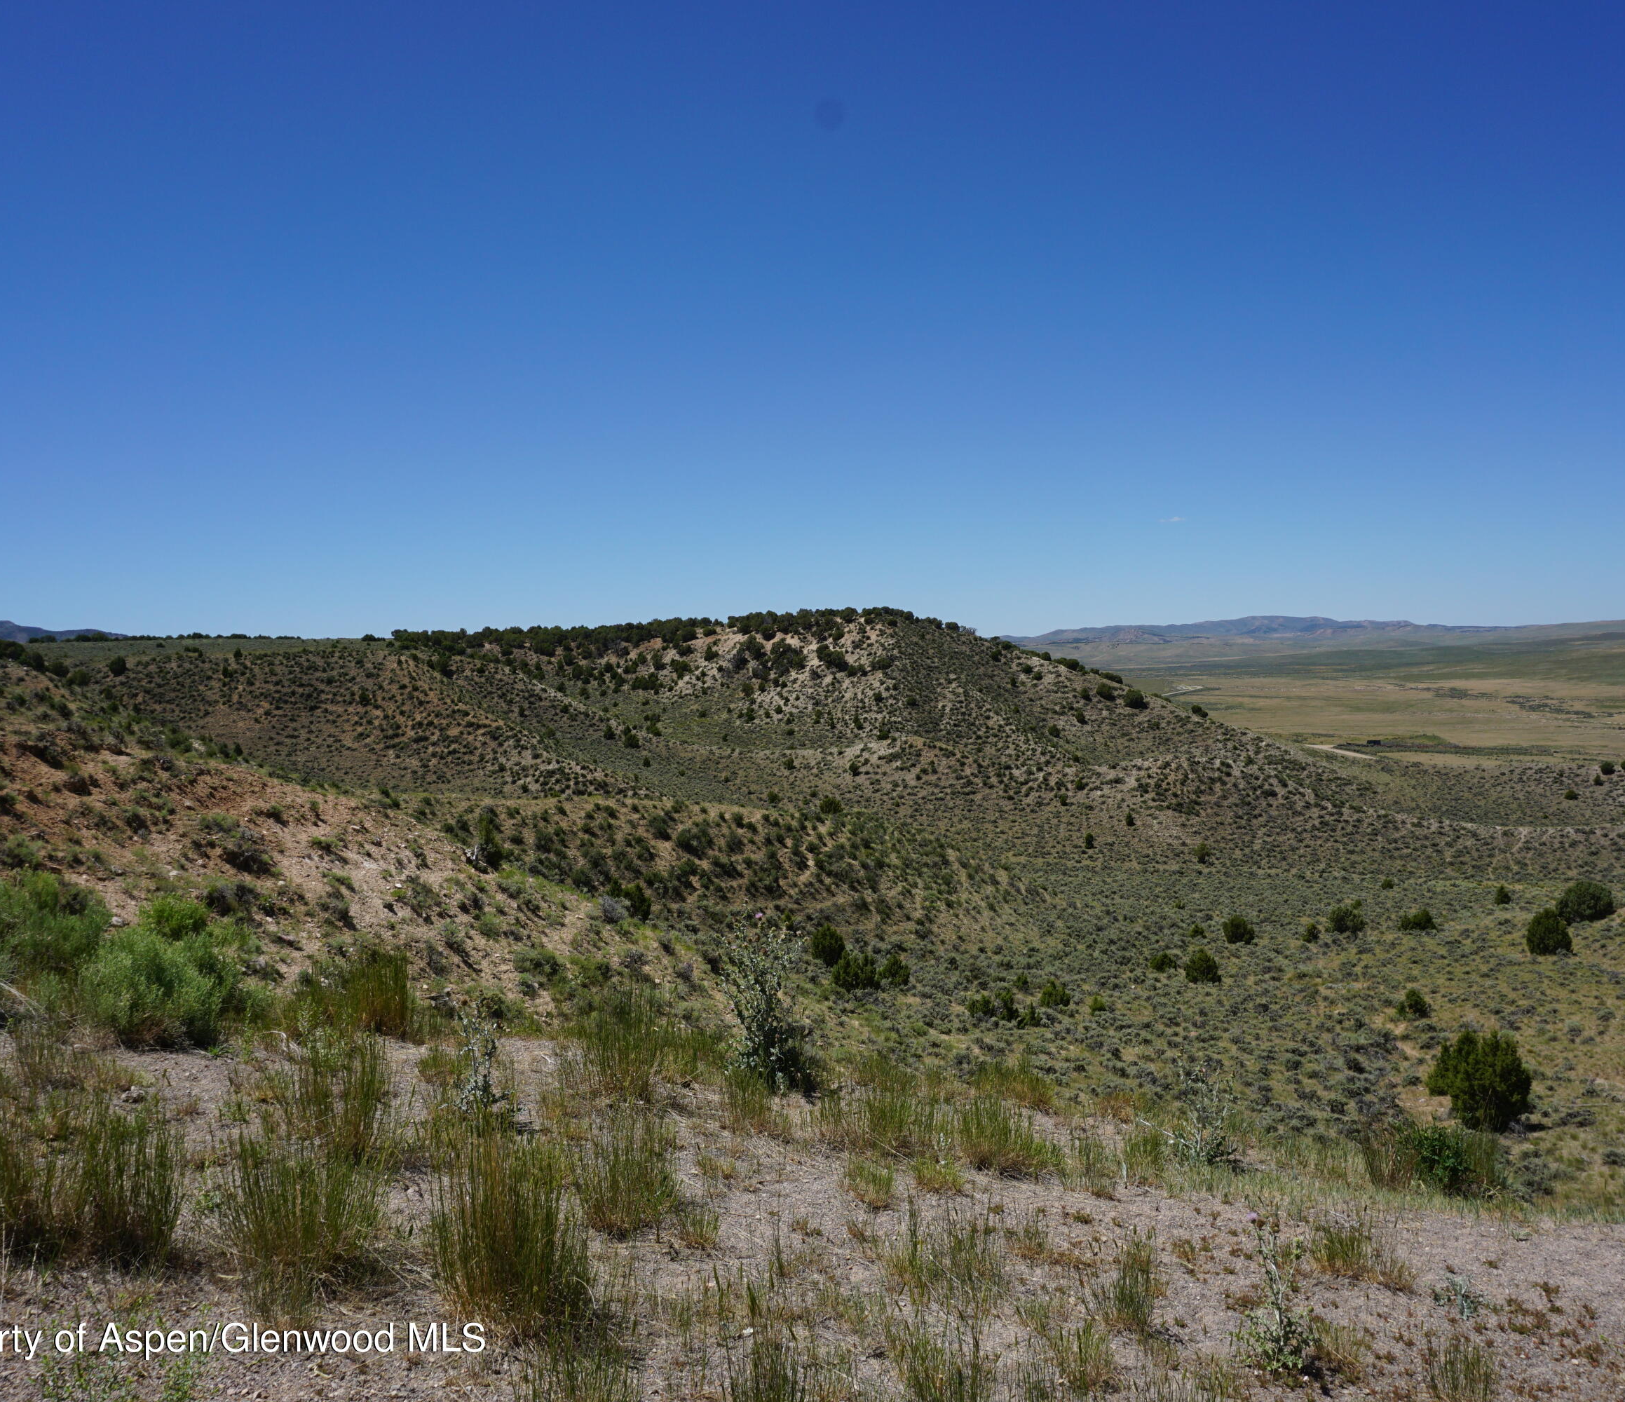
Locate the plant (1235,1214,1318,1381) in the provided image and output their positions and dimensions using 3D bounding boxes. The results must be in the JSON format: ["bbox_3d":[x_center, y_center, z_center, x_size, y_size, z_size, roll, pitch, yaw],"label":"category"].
[{"bbox_3d":[1.124,1.445,3.400,0.203,0.365,0.183,1,3,19],"label":"plant"}]

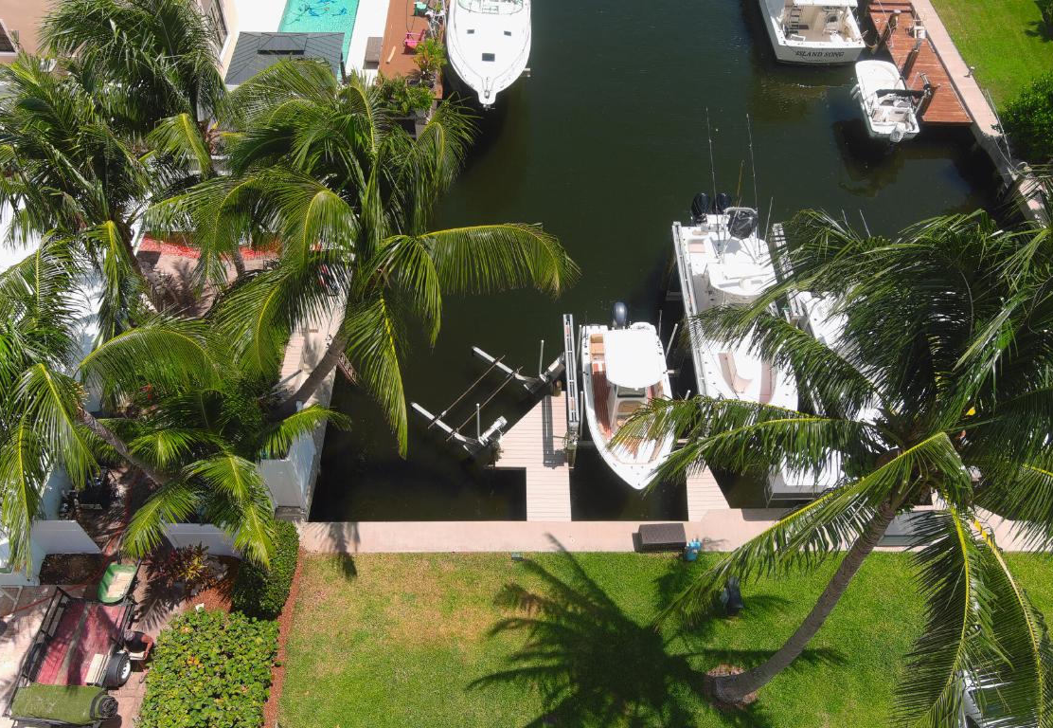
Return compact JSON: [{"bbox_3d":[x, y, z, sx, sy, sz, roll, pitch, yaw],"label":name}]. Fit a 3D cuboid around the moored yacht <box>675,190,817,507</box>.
[{"bbox_3d":[6.600,-1.852,27.235,3.100,4.200,11.300,0,48,0],"label":"moored yacht"}]

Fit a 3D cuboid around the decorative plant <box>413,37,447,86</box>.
[{"bbox_3d":[-4.150,-13.118,38.186,1.400,1.400,1.200,0,48,0],"label":"decorative plant"}]

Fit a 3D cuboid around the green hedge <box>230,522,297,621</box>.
[{"bbox_3d":[-6.600,5.208,22.223,1.200,1.000,2.200,0,48,0],"label":"green hedge"}]

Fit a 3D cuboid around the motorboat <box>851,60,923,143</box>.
[{"bbox_3d":[14.900,-10.896,36.320,2.100,1.400,5.300,4,48,3],"label":"motorboat"}]

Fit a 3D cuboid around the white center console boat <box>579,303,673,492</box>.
[{"bbox_3d":[2.760,0.884,23.582,2.450,2.700,6.750,0,45,0],"label":"white center console boat"}]

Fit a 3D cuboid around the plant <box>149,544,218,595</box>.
[{"bbox_3d":[-8.750,5.180,22.417,1.600,0.750,1.050,0,48,0],"label":"plant"}]

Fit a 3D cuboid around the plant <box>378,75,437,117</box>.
[{"bbox_3d":[-5.000,-11.242,36.833,2.250,1.100,1.200,0,48,0],"label":"plant"}]

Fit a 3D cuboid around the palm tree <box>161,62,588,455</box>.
[{"bbox_3d":[-3.500,-0.913,22.150,9.300,9.300,8.600,0,48,0],"label":"palm tree"}]

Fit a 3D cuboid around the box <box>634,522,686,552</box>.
[{"bbox_3d":[3.560,4.581,23.111,1.160,0.520,0.580,-2,48,-2],"label":"box"}]

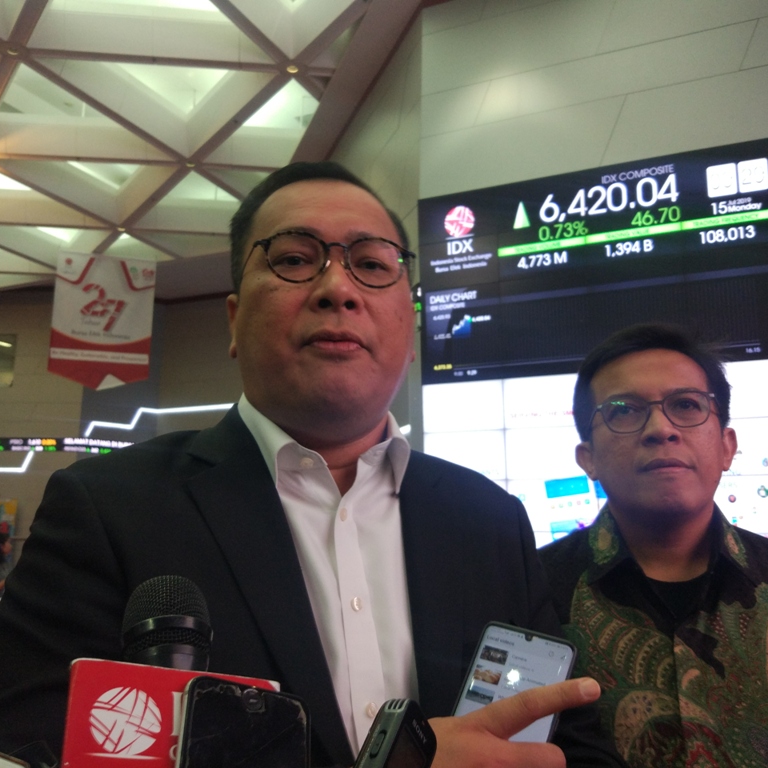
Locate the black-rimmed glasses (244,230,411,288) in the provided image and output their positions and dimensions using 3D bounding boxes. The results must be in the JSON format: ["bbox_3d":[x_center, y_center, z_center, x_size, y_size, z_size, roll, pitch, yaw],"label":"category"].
[{"bbox_3d":[-0.050,-0.083,0.759,0.147,0.050,0.140,2,-18,-9],"label":"black-rimmed glasses"}]

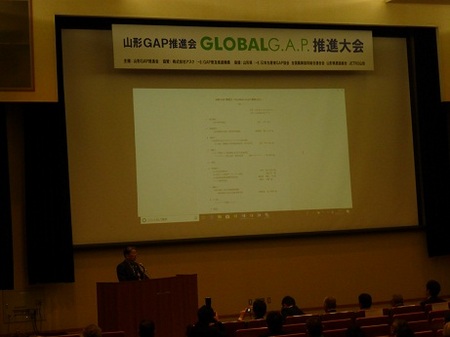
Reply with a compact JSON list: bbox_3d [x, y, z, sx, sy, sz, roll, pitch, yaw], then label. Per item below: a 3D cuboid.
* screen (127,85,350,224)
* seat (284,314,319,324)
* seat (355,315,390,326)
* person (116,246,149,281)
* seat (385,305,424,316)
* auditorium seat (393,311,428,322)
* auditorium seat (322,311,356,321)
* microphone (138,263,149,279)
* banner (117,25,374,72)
[{"bbox_3d":[0.463,-0.312,19.994,4.814,2.746,0.050,-2,-4,-20],"label":"screen"},{"bbox_3d":[0.974,2.442,12.911,0.530,0.880,0.600,-2,-4,-20],"label":"seat"},{"bbox_3d":[1.818,2.361,12.265,0.530,0.880,0.600,-2,-4,-20],"label":"seat"},{"bbox_3d":[-1.337,2.019,14.212,0.500,1.700,0.380,0,-5,-42],"label":"person"},{"bbox_3d":[2.488,2.389,13.469,0.530,0.880,0.600,-2,-4,-20],"label":"seat"},{"bbox_3d":[2.331,2.336,12.455,0.530,0.880,0.600,-2,-4,-20],"label":"auditorium seat"},{"bbox_3d":[1.464,2.430,13.091,0.530,0.880,0.600,-2,-4,-20],"label":"auditorium seat"},{"bbox_3d":[-1.201,1.503,13.980,0.060,0.240,0.160,0,-5,-42],"label":"microphone"},{"bbox_3d":[0.526,-2.508,19.868,5.848,0.878,0.040,-2,-4,-20],"label":"banner"}]

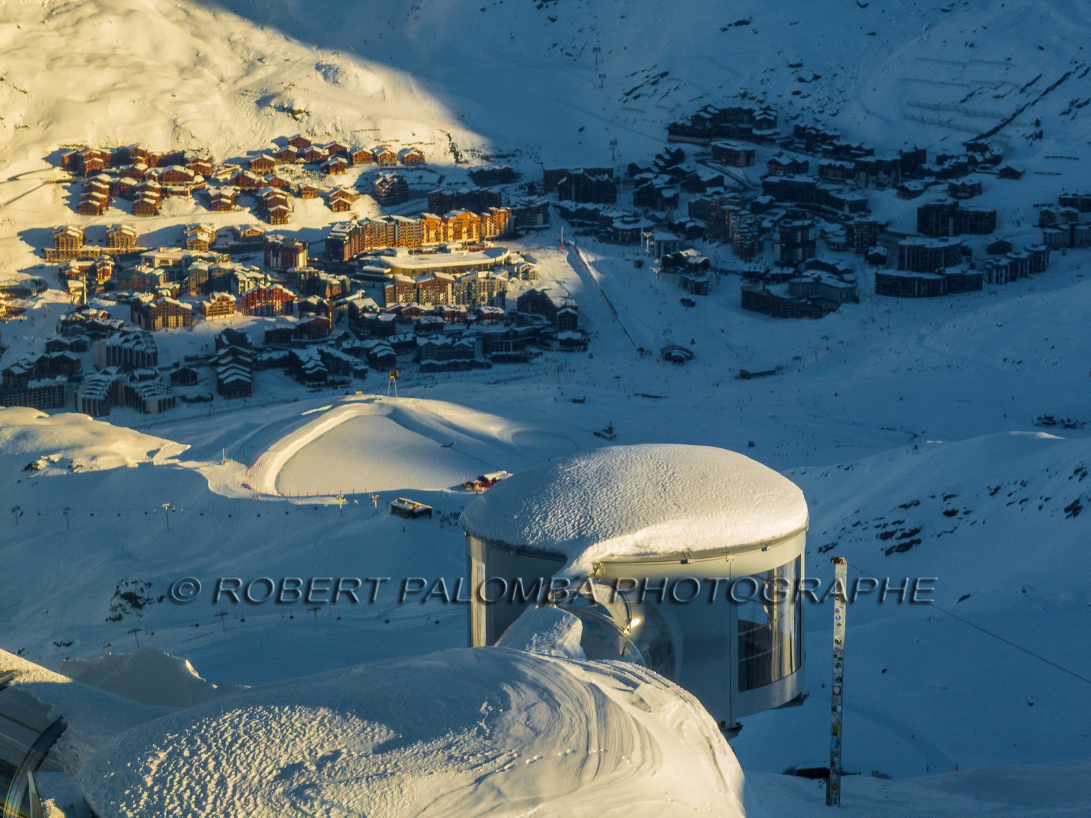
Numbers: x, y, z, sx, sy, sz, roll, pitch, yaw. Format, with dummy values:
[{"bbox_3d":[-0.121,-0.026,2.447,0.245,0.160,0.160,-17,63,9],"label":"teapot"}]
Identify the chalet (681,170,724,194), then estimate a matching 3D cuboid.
[{"bbox_3d":[136.470,-199.140,4413.720,26.400,17.300,28.400,7,16,27],"label":"chalet"}]

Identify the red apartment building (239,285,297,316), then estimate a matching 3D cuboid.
[{"bbox_3d":[-216.790,-85.070,3951.860,41.490,22.770,16.190,0,14,-1],"label":"red apartment building"}]

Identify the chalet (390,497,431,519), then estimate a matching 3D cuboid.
[{"bbox_3d":[-90.060,65.720,3413.120,15.200,9.000,26.000,-11,17,-36],"label":"chalet"}]

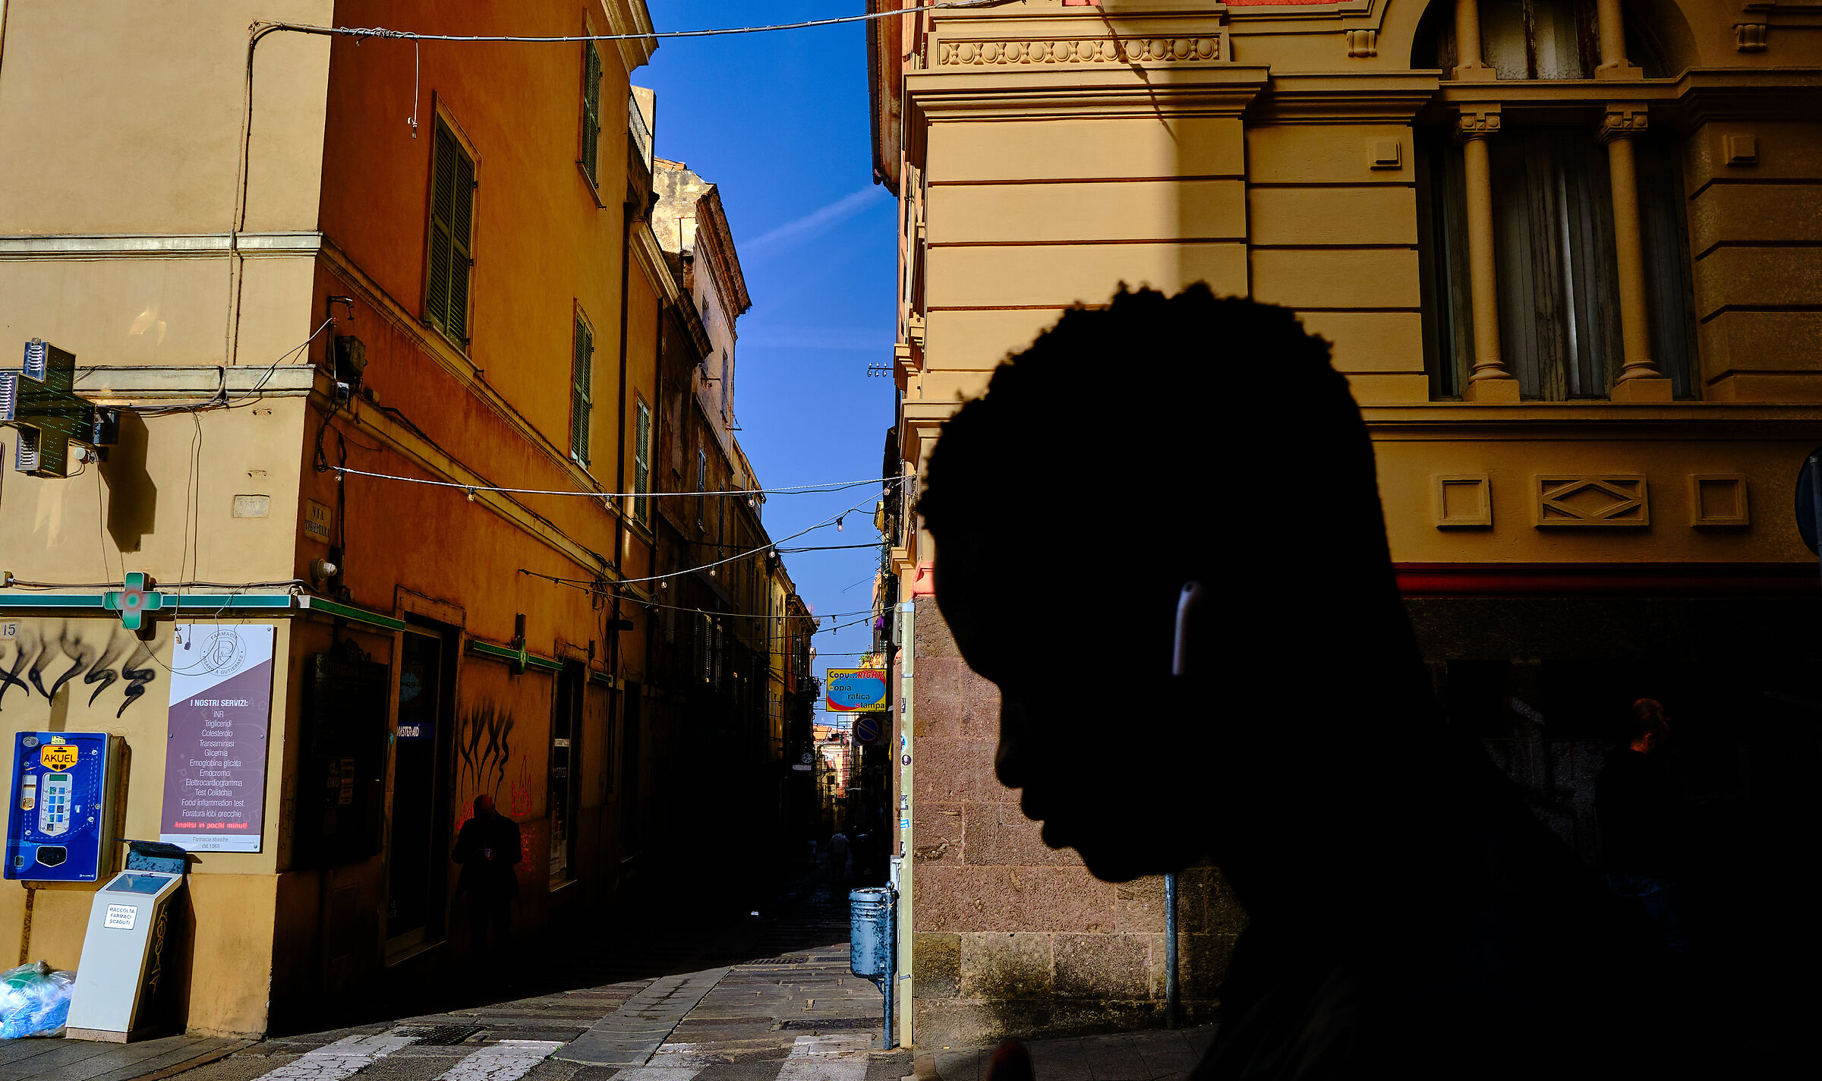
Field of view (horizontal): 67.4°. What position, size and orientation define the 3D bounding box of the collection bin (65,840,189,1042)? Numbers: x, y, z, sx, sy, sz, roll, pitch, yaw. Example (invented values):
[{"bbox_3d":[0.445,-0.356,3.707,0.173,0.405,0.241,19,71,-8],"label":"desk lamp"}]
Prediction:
[{"bbox_3d":[-5.363,2.728,9.419,0.520,1.300,0.450,-2,-9,17],"label":"collection bin"}]

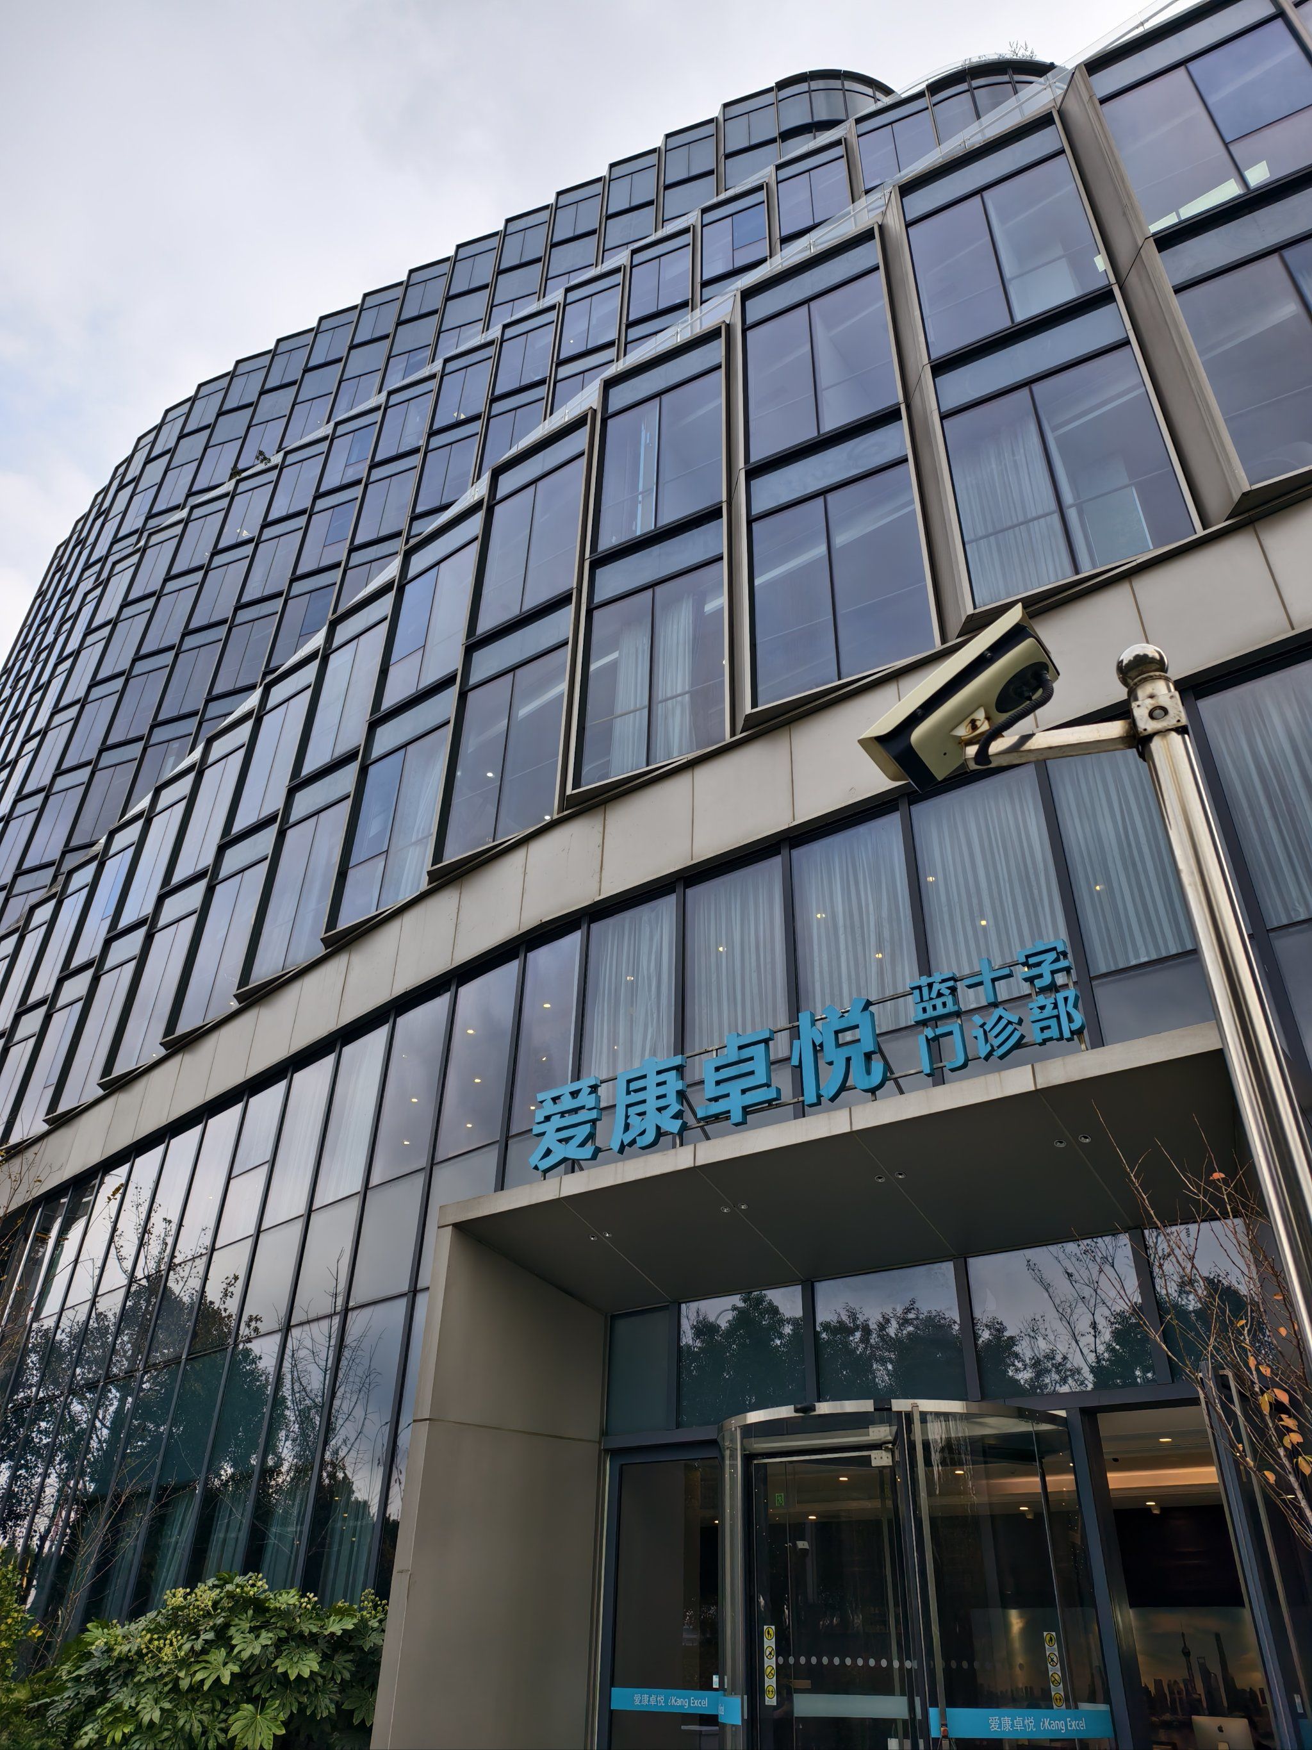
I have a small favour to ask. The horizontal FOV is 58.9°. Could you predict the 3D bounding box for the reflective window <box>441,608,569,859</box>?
[{"bbox_3d":[-2.105,-2.101,16.634,1.959,3.846,0.120,-19,-39,28],"label":"reflective window"}]

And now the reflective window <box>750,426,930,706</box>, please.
[{"bbox_3d":[2.034,-3.653,13.309,1.991,3.792,0.150,-16,-37,25],"label":"reflective window"}]

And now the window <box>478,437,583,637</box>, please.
[{"bbox_3d":[-1.875,-5.434,18.192,1.873,3.762,0.150,-19,-39,28],"label":"window"}]

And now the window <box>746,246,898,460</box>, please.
[{"bbox_3d":[2.131,-7.056,15.566,1.991,3.720,0.150,-16,-37,25],"label":"window"}]

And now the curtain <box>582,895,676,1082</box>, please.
[{"bbox_3d":[-0.308,1.445,13.208,1.248,2.461,0.120,-20,-39,30],"label":"curtain"}]

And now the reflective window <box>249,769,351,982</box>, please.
[{"bbox_3d":[-5.654,-0.117,18.945,1.788,3.765,0.150,-22,-40,31],"label":"reflective window"}]

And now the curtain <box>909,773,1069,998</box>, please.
[{"bbox_3d":[2.968,0.097,10.428,1.249,2.398,0.120,-16,-37,24],"label":"curtain"}]

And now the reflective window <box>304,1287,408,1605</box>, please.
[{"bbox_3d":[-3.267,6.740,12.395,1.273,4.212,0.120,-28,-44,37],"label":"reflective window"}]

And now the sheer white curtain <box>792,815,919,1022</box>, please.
[{"bbox_3d":[1.971,0.602,11.138,1.338,2.641,0.120,-21,-40,30],"label":"sheer white curtain"}]

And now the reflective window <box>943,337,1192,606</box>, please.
[{"bbox_3d":[4.244,-4.354,12.364,2.029,3.267,0.120,-15,-37,23],"label":"reflective window"}]

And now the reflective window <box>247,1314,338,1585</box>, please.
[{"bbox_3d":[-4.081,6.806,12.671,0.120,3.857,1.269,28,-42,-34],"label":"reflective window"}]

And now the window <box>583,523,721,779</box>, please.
[{"bbox_3d":[-0.007,-2.858,14.599,1.920,3.798,0.150,-15,-37,24],"label":"window"}]

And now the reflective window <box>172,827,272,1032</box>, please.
[{"bbox_3d":[-7.920,0.911,21.487,1.861,3.861,0.120,-22,-40,31],"label":"reflective window"}]

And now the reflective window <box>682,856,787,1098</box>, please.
[{"bbox_3d":[0.766,0.896,11.696,1.299,2.433,0.120,-22,-40,31],"label":"reflective window"}]

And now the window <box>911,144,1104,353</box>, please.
[{"bbox_3d":[4.351,-7.961,14.761,2.000,3.285,0.120,-15,-37,23],"label":"window"}]

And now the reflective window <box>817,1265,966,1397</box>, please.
[{"bbox_3d":[1.864,3.687,9.424,1.245,0.925,0.120,-20,-39,30],"label":"reflective window"}]

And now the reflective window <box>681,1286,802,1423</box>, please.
[{"bbox_3d":[0.705,4.171,10.089,1.247,1.023,0.120,-20,-39,30],"label":"reflective window"}]

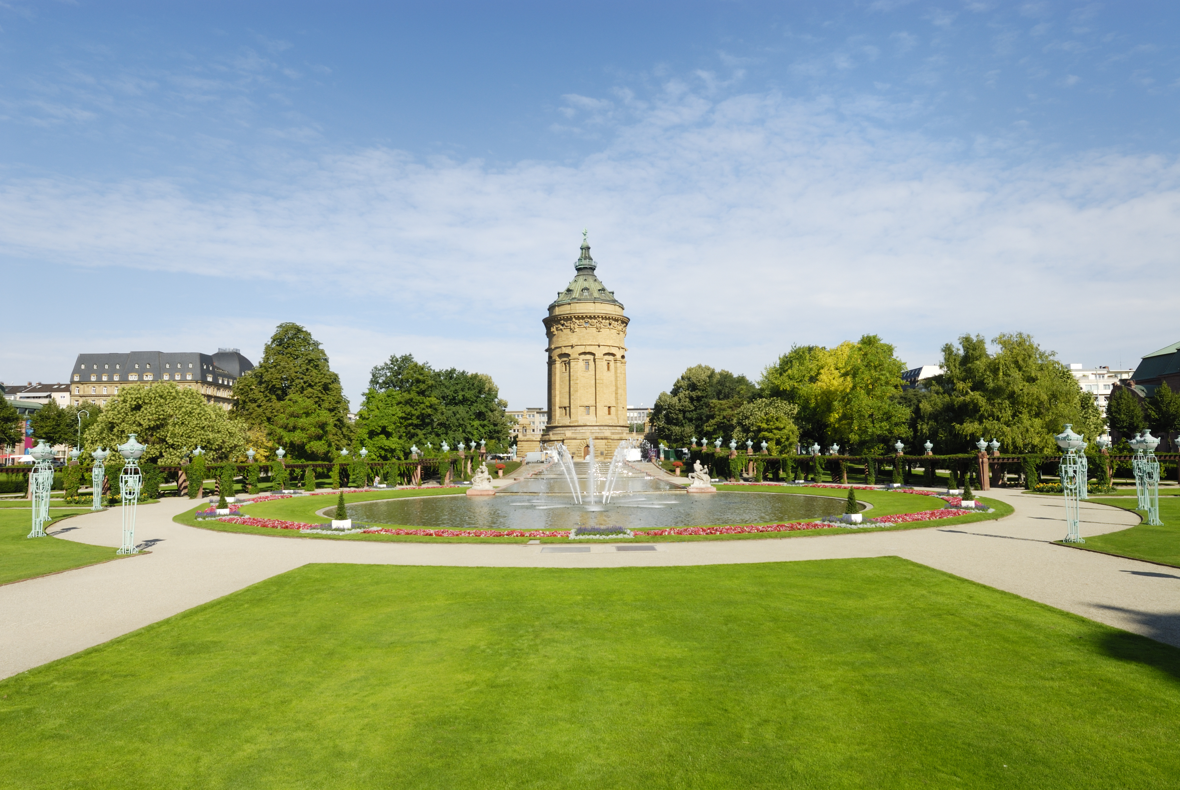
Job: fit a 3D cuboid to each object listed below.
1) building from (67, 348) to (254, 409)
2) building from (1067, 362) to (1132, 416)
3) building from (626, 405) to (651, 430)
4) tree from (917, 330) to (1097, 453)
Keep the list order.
[{"bbox_3d":[-123.938,4.764,205.481,36.690,33.000,34.000,-1,-5,0],"label":"building"},{"bbox_3d":[137.011,5.127,192.179,24.000,25.000,16.000,-1,-5,0],"label":"building"},{"bbox_3d":[26.146,15.297,272.690,28.000,20.600,15.000,-1,-5,0],"label":"building"},{"bbox_3d":[53.837,1.122,88.207,20.000,18.500,19.000,-4,-6,31],"label":"tree"}]

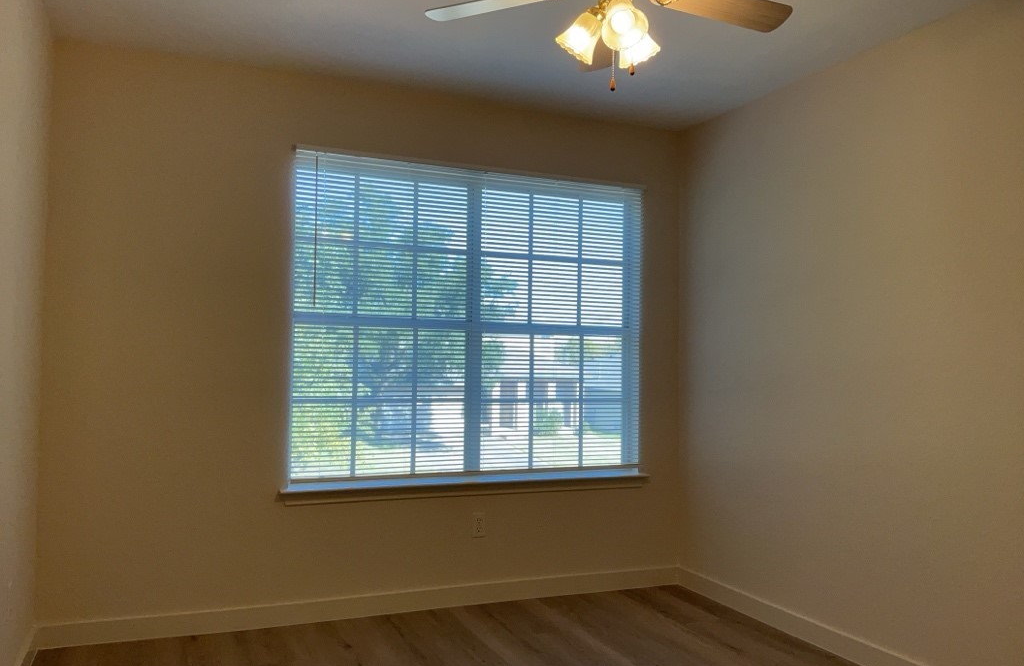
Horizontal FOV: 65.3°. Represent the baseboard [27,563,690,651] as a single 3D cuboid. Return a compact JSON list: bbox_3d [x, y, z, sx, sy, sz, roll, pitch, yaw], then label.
[{"bbox_3d":[-0.491,1.253,3.718,3.010,0.090,0.016,2,-3,-22],"label":"baseboard"}]

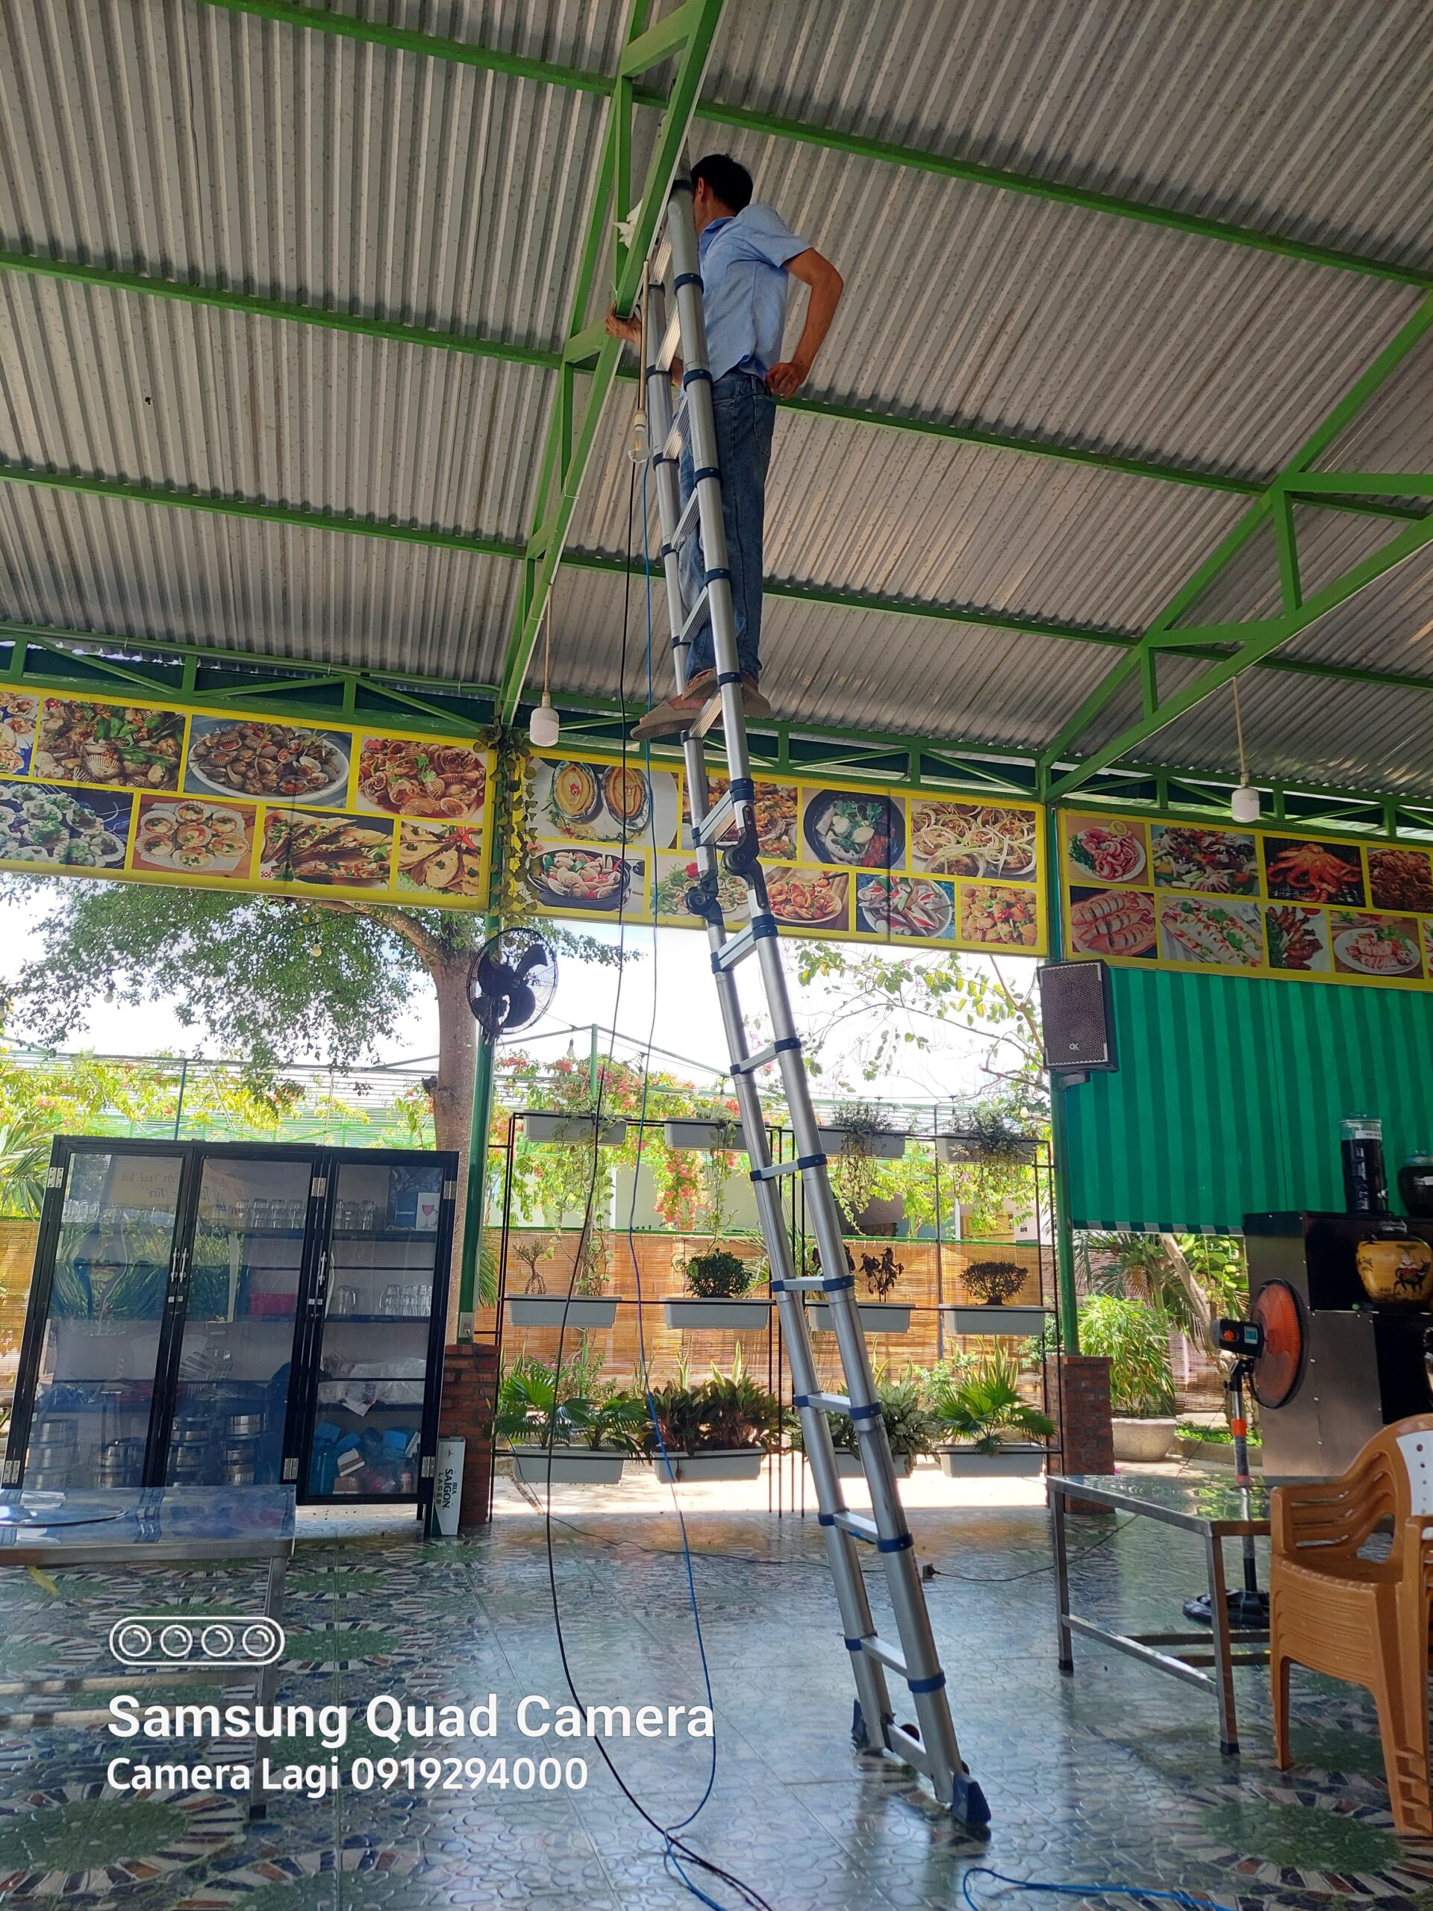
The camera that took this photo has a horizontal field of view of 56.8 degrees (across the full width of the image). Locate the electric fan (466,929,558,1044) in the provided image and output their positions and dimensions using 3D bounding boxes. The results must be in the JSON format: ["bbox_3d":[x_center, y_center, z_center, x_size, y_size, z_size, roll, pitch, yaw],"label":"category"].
[{"bbox_3d":[-1.109,0.161,6.959,0.570,0.600,0.330,16,-7,-43],"label":"electric fan"}]

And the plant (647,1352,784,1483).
[{"bbox_3d":[-0.006,2.413,6.931,0.742,0.622,0.420,4,-15,-12],"label":"plant"}]

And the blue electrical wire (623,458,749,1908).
[{"bbox_3d":[-0.067,0.153,3.056,0.299,3.341,0.618,4,-15,-12],"label":"blue electrical wire"}]

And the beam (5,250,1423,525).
[{"bbox_3d":[0.379,-2.369,5.711,6.280,0.055,0.045,5,-15,-14],"label":"beam"}]

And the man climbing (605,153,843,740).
[{"bbox_3d":[0.014,-1.534,3.801,0.680,1.746,0.520,4,-15,-12],"label":"man climbing"}]

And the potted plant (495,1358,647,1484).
[{"bbox_3d":[-0.762,2.414,6.891,0.780,0.610,0.450,5,-15,-14],"label":"potted plant"}]

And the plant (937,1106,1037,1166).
[{"bbox_3d":[1.614,1.070,7.869,0.570,0.350,0.260,5,-15,-14],"label":"plant"}]

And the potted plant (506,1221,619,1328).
[{"bbox_3d":[-0.813,1.703,7.063,0.590,0.550,0.220,5,-15,-14],"label":"potted plant"}]

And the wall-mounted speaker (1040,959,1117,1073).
[{"bbox_3d":[2.100,0.368,7.670,0.363,0.596,0.310,-6,-13,26],"label":"wall-mounted speaker"}]

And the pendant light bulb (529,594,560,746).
[{"bbox_3d":[-0.777,-1.319,6.122,0.130,0.769,0.130,4,-15,-12],"label":"pendant light bulb"}]

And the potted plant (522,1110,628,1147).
[{"bbox_3d":[-0.772,0.952,7.168,0.560,0.151,0.200,4,-15,-12],"label":"potted plant"}]

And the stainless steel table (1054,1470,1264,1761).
[{"bbox_3d":[1.721,1.852,3.833,1.200,0.530,0.800,6,-16,-16],"label":"stainless steel table"}]

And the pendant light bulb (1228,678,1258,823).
[{"bbox_3d":[2.673,-1.053,6.781,0.130,0.805,0.130,4,-15,-12],"label":"pendant light bulb"}]

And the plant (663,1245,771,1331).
[{"bbox_3d":[-0.003,1.818,7.247,0.585,0.450,0.280,5,-15,-14],"label":"plant"}]

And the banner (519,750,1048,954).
[{"bbox_3d":[0.454,-0.585,7.793,3.209,0.978,0.050,4,-15,-12],"label":"banner"}]

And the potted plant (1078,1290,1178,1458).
[{"bbox_3d":[3.132,3.232,10.221,0.840,1.210,0.840,5,-15,-14],"label":"potted plant"}]

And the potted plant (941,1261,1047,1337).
[{"bbox_3d":[1.610,1.964,7.634,0.585,0.440,0.260,5,-15,-14],"label":"potted plant"}]

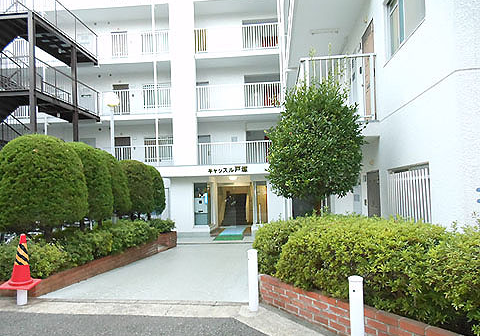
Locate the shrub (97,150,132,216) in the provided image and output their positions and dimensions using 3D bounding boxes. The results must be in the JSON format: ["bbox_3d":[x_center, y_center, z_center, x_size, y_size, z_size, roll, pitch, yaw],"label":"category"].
[{"bbox_3d":[-3.119,0.581,8.238,1.120,2.100,1.120,-2,-3,4],"label":"shrub"}]

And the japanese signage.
[{"bbox_3d":[-0.517,0.108,15.576,1.870,0.300,0.050,-2,-3,4],"label":"japanese signage"}]

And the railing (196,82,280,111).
[{"bbox_3d":[-0.069,-3.271,15.971,3.900,1.170,0.080,-2,-3,4],"label":"railing"}]

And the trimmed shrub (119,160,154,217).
[{"bbox_3d":[-3.046,0.825,10.238,1.100,2.100,1.100,-2,-3,4],"label":"trimmed shrub"}]

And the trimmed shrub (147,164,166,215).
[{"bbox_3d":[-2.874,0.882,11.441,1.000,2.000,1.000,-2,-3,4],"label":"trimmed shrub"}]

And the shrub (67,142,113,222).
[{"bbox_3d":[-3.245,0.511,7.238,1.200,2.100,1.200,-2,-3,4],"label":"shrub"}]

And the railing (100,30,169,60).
[{"bbox_3d":[-5.023,-5.808,16.506,3.300,1.180,0.080,-2,-3,4],"label":"railing"}]

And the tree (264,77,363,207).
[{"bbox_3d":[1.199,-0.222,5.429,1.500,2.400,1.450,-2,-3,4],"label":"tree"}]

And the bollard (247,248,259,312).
[{"bbox_3d":[0.151,1.363,4.200,0.110,0.760,0.110,-2,-3,4],"label":"bollard"}]

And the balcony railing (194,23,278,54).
[{"bbox_3d":[-0.163,-5.980,16.133,3.900,1.170,0.080,-2,-3,4],"label":"balcony railing"}]

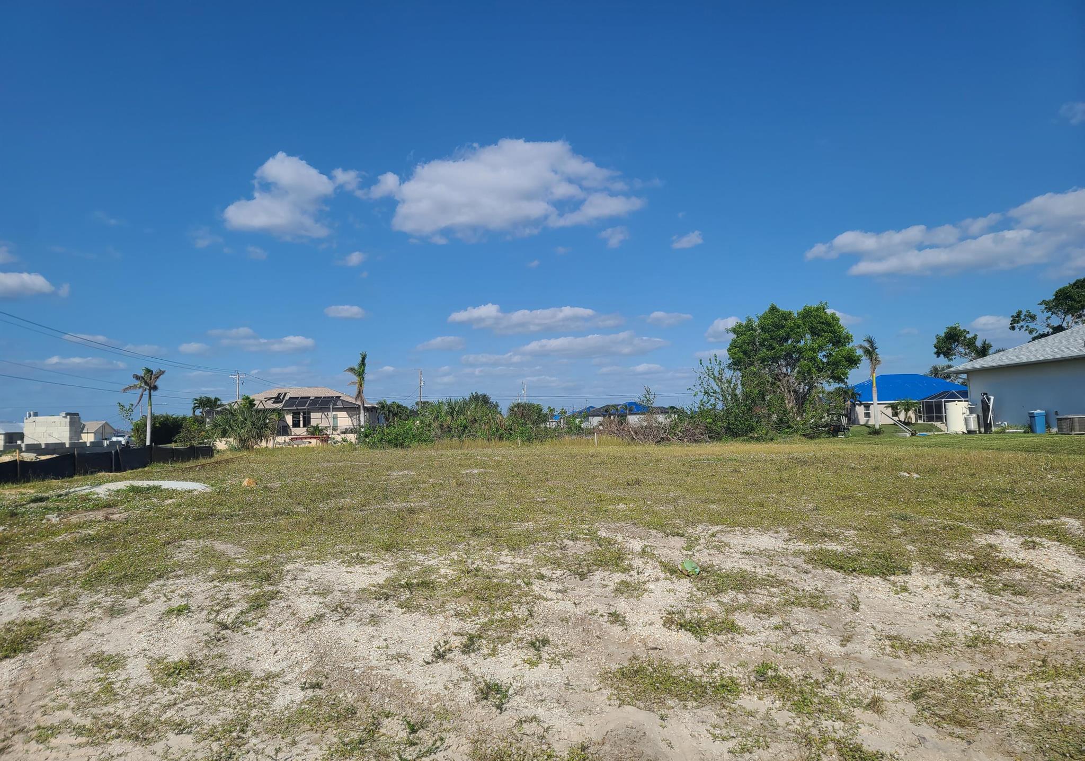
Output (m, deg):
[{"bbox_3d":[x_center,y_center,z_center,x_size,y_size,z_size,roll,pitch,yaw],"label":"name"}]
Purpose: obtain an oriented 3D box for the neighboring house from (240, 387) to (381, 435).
[{"bbox_3d":[-23.580,3.000,78.000,14.800,5.100,12.500,-2,-3,5],"label":"neighboring house"}]

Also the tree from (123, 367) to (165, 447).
[{"bbox_3d":[-33.630,2.250,66.000,3.600,6.800,3.400,-2,-3,5],"label":"tree"}]

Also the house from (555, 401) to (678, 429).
[{"bbox_3d":[13.403,6.361,140.000,20.500,5.000,15.000,-1,-4,-2],"label":"house"}]

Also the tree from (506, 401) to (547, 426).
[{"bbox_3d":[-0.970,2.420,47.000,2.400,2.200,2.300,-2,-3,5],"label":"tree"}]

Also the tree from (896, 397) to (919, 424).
[{"bbox_3d":[37.770,3.110,81.000,2.400,2.850,2.400,-2,-3,5],"label":"tree"}]

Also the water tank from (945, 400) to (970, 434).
[{"bbox_3d":[18.640,1.656,35.200,1.060,1.420,1.060,-1,-4,-2],"label":"water tank"}]

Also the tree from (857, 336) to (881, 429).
[{"bbox_3d":[31.690,0.210,76.000,2.400,9.100,2.400,-2,-3,5],"label":"tree"}]

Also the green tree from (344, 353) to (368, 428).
[{"bbox_3d":[-15.062,1.397,63.000,2.000,7.300,2.000,-1,-4,-2],"label":"green tree"}]

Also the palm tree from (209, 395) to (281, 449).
[{"bbox_3d":[-22.782,3.278,60.000,5.300,4.000,5.000,-1,-4,-2],"label":"palm tree"}]

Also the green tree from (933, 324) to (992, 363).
[{"bbox_3d":[28.098,-0.113,52.000,4.500,7.200,4.500,-1,-4,-2],"label":"green tree"}]

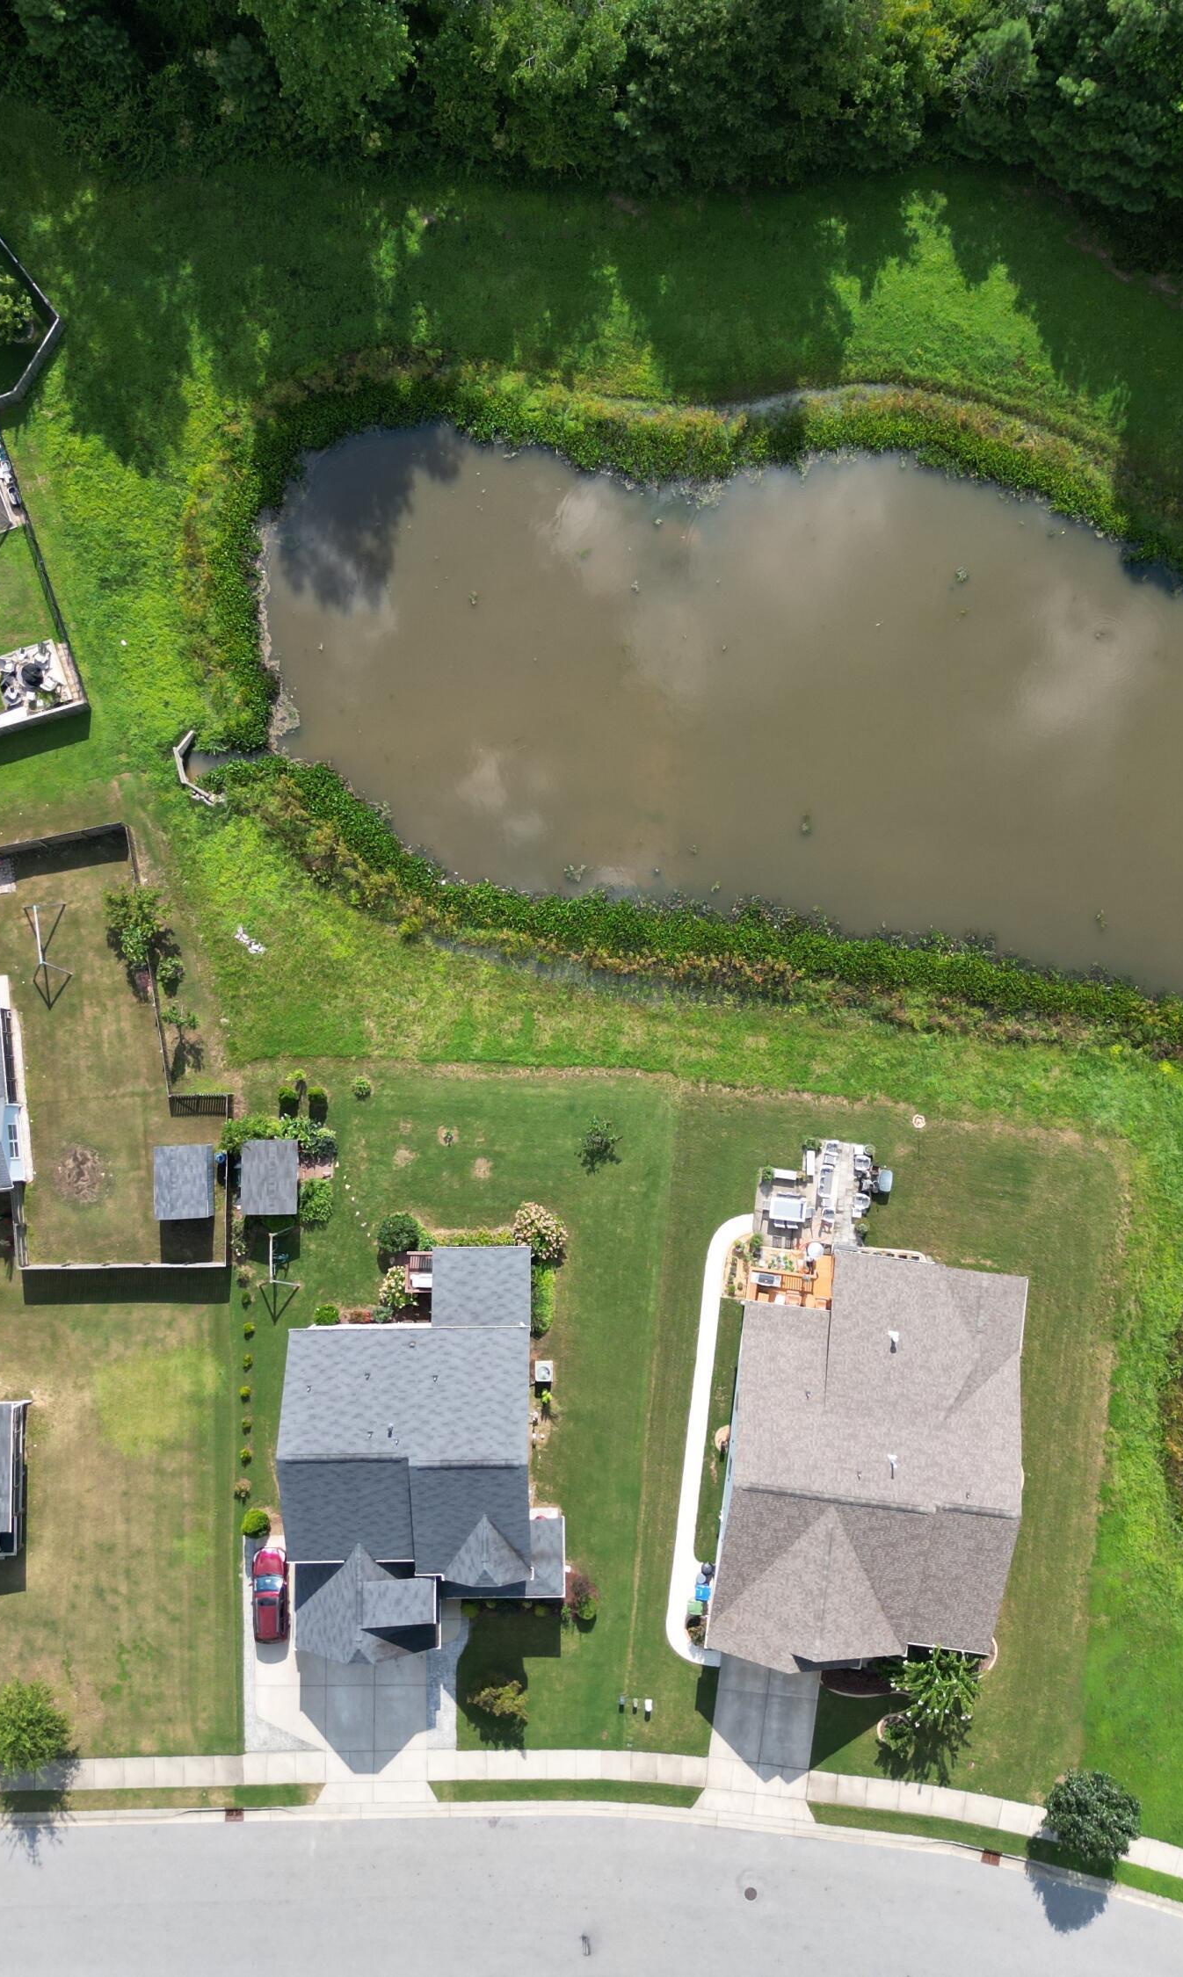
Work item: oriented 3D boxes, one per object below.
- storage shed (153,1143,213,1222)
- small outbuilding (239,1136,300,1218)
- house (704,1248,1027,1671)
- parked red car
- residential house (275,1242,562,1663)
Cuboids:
[{"bbox_3d":[-20.902,10.042,94.570,2.650,2.800,3.750,-4,86,0],"label":"storage shed"},{"bbox_3d":[-16.460,9.805,94.596,2.900,2.800,3.820,0,86,0],"label":"small outbuilding"},{"bbox_3d":[13.857,23.515,90.865,14.100,8.200,20.350,7,86,0],"label":"house"},{"bbox_3d":[-16.371,31.075,93.502,1.820,1.660,4.640,0,86,0],"label":"parked red car"},{"bbox_3d":[-8.080,22.839,90.229,13.450,9.500,19.750,0,86,0],"label":"residential house"}]

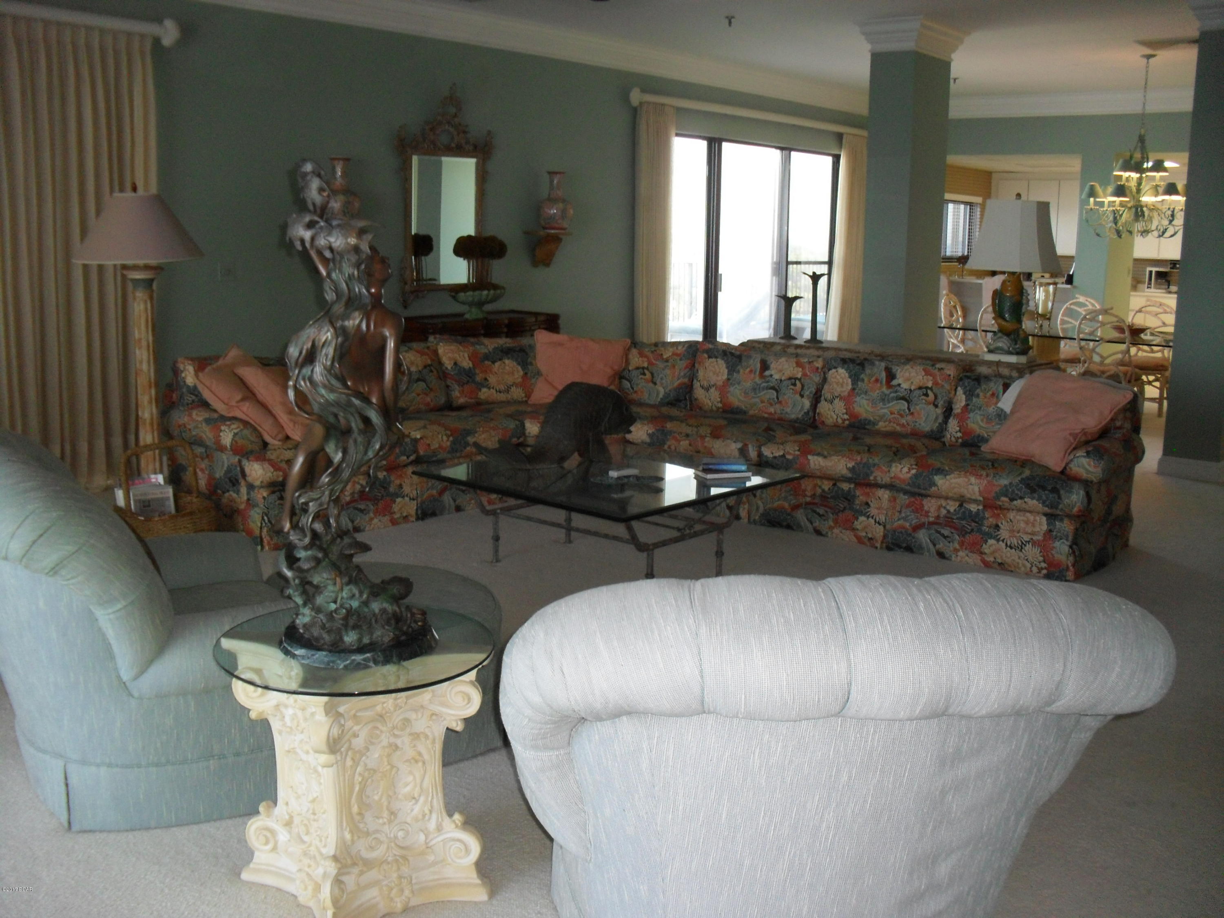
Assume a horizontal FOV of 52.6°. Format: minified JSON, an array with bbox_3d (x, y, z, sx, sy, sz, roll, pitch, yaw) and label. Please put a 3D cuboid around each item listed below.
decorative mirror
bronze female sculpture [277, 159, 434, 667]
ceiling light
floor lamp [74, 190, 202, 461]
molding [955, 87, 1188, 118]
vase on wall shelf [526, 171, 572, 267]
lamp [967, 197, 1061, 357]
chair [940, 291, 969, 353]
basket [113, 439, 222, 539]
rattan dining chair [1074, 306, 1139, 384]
[{"bbox_3d":[-1.122,-1.774,8.372,0.080,1.448,0.852,10,13,39],"label":"decorative mirror"},{"bbox_3d":[-0.516,-0.094,2.509,0.320,0.980,0.300,-1,11,-11],"label":"bronze female sculpture"},{"bbox_3d":[4.064,-2.402,9.522,0.824,1.363,0.824,5,11,23],"label":"ceiling light"},{"bbox_3d":[-2.372,-0.561,6.245,0.660,1.597,0.660,-3,11,-21],"label":"floor lamp"},{"bbox_3d":[4.412,-3.453,11.982,2.442,0.192,0.142,10,13,39],"label":"molding"},{"bbox_3d":[-0.470,-1.750,9.034,0.240,0.689,0.300,10,13,39],"label":"vase on wall shelf"},{"bbox_3d":[2.091,-0.925,6.411,0.426,0.781,0.426,10,13,39],"label":"lamp"},{"bbox_3d":[3.013,-0.842,10.075,0.560,0.980,0.480,10,13,39],"label":"chair"},{"bbox_3d":[-1.906,0.178,5.296,0.450,0.511,0.350,0,10,-9],"label":"basket"},{"bbox_3d":[3.611,-0.586,8.782,0.480,0.966,0.560,10,13,39],"label":"rattan dining chair"}]

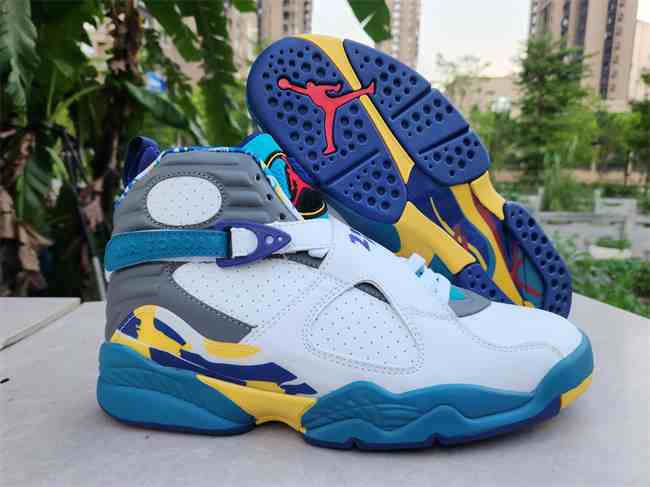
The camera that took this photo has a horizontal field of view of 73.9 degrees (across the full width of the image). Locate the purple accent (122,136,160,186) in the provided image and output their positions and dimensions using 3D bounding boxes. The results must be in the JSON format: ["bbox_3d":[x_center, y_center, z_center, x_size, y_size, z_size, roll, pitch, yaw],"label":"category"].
[{"bbox_3d":[-0.107,-0.048,0.254,0.023,0.031,0.026,1,6,0],"label":"purple accent"}]

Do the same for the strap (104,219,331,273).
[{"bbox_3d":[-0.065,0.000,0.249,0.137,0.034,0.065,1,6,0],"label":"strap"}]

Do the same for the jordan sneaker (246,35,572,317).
[{"bbox_3d":[0.056,-0.043,0.381,0.295,0.108,0.158,40,-7,-10],"label":"jordan sneaker"}]

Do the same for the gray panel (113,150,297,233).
[{"bbox_3d":[-0.070,-0.028,0.235,0.113,0.044,0.034,1,6,3],"label":"gray panel"}]

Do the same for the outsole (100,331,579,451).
[{"bbox_3d":[0.013,0.072,0.268,0.300,0.048,0.109,1,6,0],"label":"outsole"}]

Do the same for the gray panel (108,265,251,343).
[{"bbox_3d":[-0.084,0.029,0.237,0.094,0.041,0.034,1,6,5],"label":"gray panel"}]

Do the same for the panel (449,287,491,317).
[{"bbox_3d":[0.085,0.035,0.260,0.032,0.016,0.036,1,6,0],"label":"panel"}]

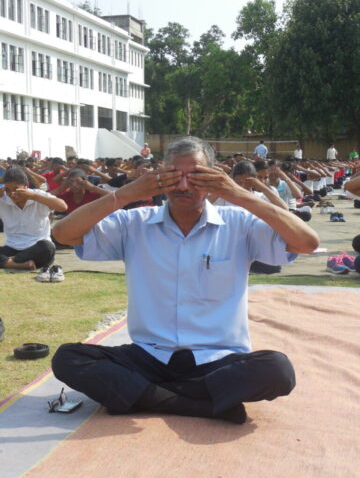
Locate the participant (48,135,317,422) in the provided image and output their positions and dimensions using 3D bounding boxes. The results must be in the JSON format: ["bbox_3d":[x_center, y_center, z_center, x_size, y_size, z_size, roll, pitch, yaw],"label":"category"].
[{"bbox_3d":[0.013,0.107,2.905,0.820,0.840,0.520,0,5,5],"label":"participant"}]

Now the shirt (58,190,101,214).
[{"bbox_3d":[-0.891,-0.210,8.116,0.440,0.480,0.260,0,5,0],"label":"shirt"}]

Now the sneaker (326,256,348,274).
[{"bbox_3d":[1.099,0.180,6.375,0.090,0.095,0.250,-1,5,-16],"label":"sneaker"}]

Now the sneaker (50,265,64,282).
[{"bbox_3d":[-0.800,0.216,5.993,0.092,0.088,0.260,0,5,-5],"label":"sneaker"}]

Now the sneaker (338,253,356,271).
[{"bbox_3d":[1.192,0.175,6.435,0.090,0.095,0.250,-2,5,-20],"label":"sneaker"}]

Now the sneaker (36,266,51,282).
[{"bbox_3d":[-0.892,0.216,5.993,0.092,0.088,0.260,0,5,0],"label":"sneaker"}]

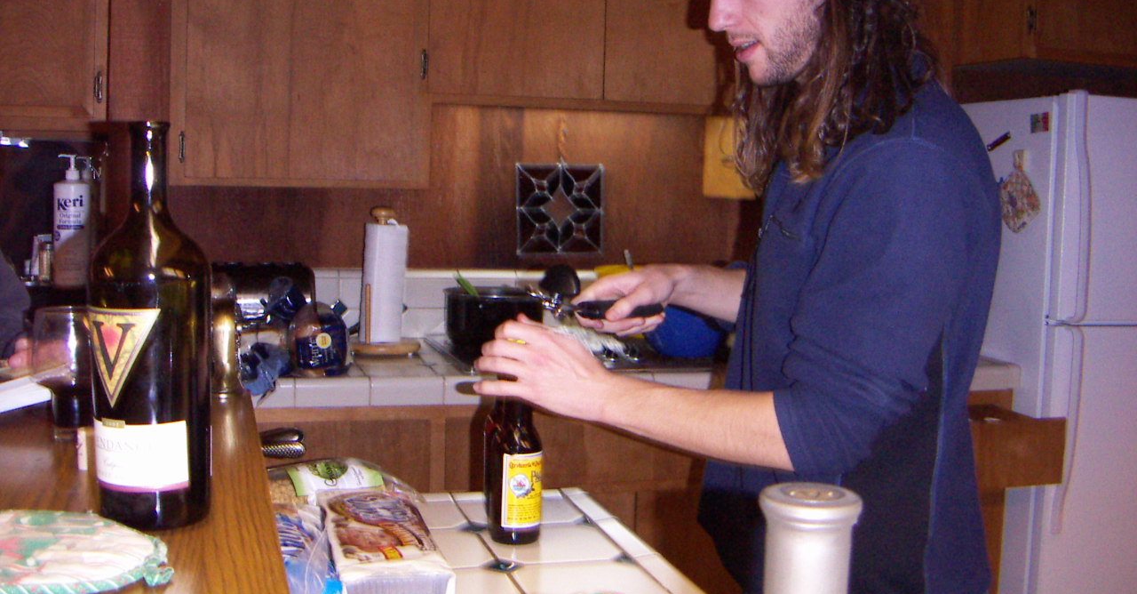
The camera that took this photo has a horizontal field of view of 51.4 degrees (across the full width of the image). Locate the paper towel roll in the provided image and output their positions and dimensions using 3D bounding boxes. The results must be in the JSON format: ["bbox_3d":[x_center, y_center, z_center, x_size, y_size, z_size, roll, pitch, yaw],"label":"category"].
[{"bbox_3d":[-0.434,-0.038,2.800,0.105,0.288,0.105,1,6,-17],"label":"paper towel roll"}]

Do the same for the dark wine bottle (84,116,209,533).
[{"bbox_3d":[-0.355,0.021,1.015,0.099,0.337,0.099,3,6,19],"label":"dark wine bottle"}]

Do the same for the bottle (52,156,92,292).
[{"bbox_3d":[-1.017,-0.155,2.420,0.068,0.272,0.052,-1,6,-23],"label":"bottle"}]

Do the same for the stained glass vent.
[{"bbox_3d":[-0.021,-0.229,3.060,0.234,0.234,0.020,0,6,-17],"label":"stained glass vent"}]

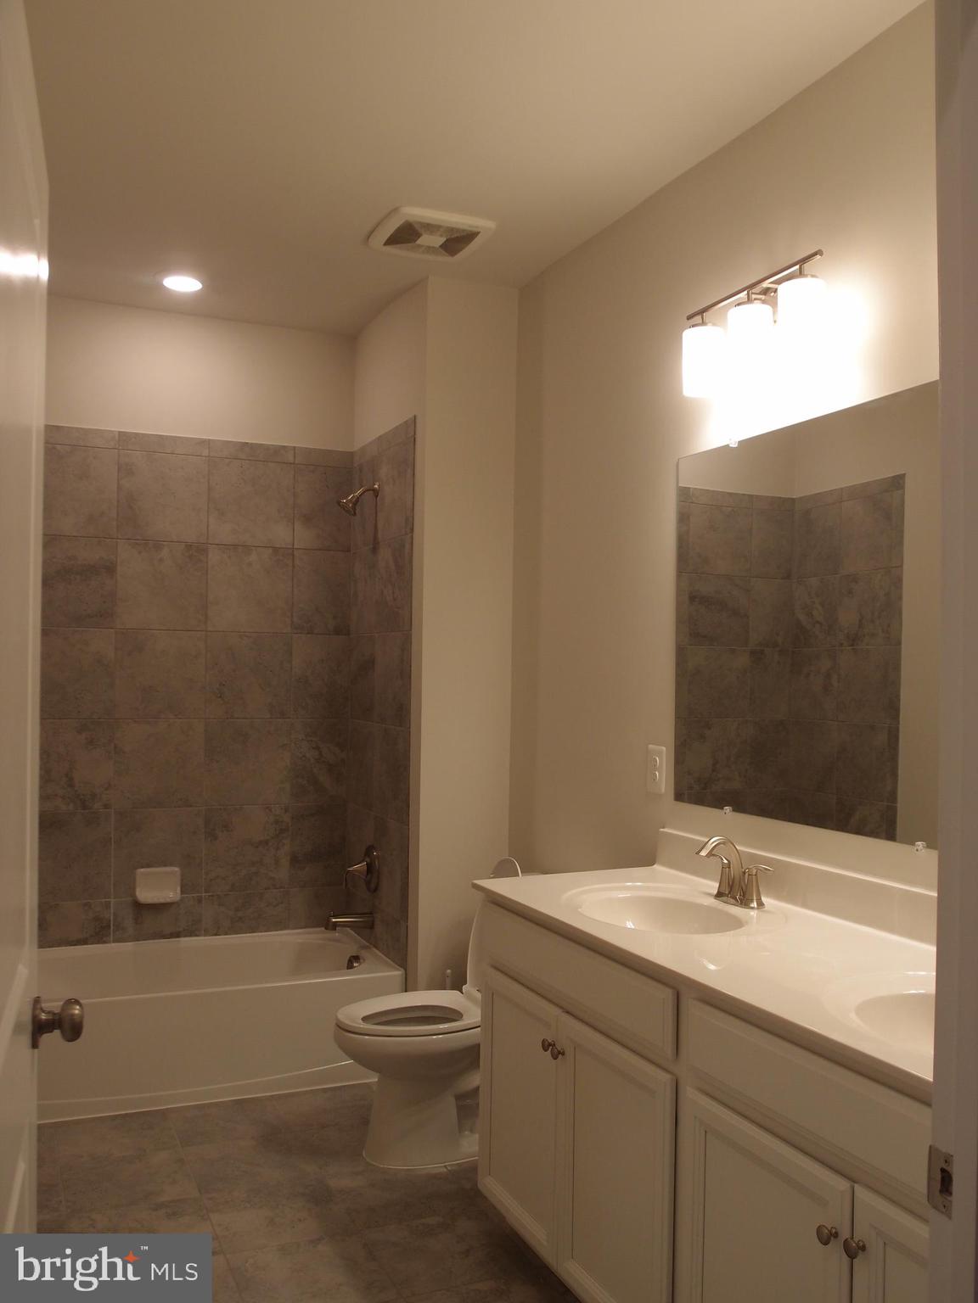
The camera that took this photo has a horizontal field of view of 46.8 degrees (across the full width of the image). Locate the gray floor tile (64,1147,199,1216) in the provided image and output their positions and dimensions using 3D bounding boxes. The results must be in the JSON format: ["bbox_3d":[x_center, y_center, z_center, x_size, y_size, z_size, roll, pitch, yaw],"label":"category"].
[{"bbox_3d":[-0.972,1.432,3.044,0.326,0.010,0.332,1,-1,-24],"label":"gray floor tile"}]

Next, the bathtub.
[{"bbox_3d":[-1.116,1.258,3.870,1.510,0.369,0.702,1,-1,-24],"label":"bathtub"}]

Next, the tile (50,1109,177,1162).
[{"bbox_3d":[-1.105,1.437,3.349,0.326,0.010,0.332,1,-1,-24],"label":"tile"}]

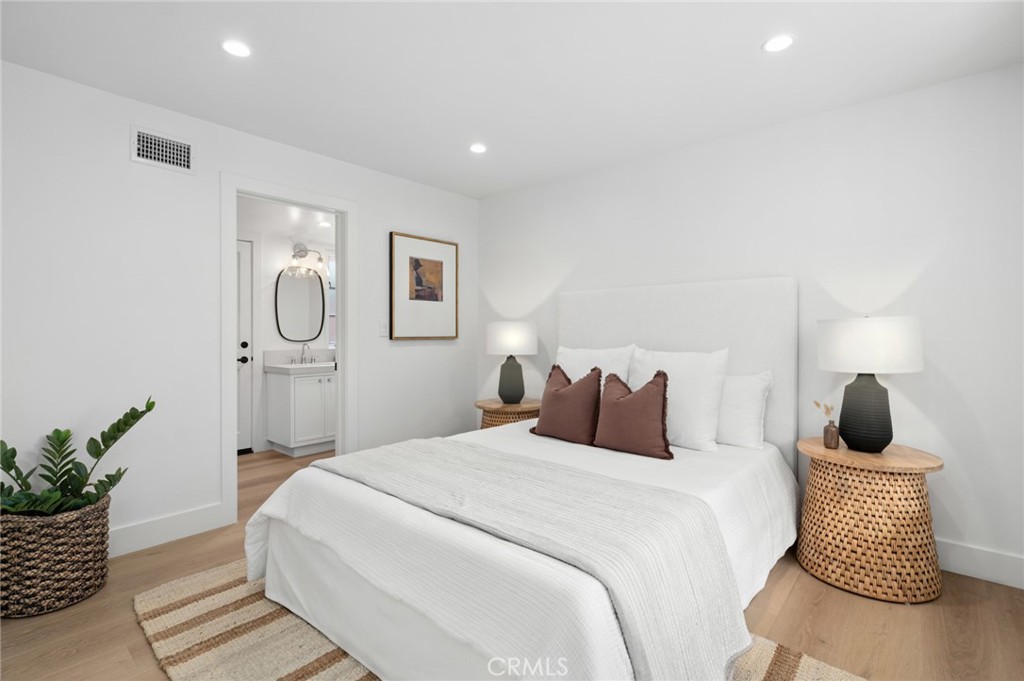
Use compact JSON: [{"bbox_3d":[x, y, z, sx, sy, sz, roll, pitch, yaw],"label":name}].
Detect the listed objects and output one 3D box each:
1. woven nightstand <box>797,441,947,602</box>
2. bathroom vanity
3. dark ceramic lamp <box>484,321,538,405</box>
[{"bbox_3d":[1.746,0.848,2.261,0.565,0.605,0.565,1,2,41],"label":"woven nightstand"},{"bbox_3d":[-1.988,0.657,4.538,0.540,0.850,0.635,1,2,41],"label":"bathroom vanity"},{"bbox_3d":[0.000,0.175,3.674,0.410,0.660,0.410,0,2,0],"label":"dark ceramic lamp"}]

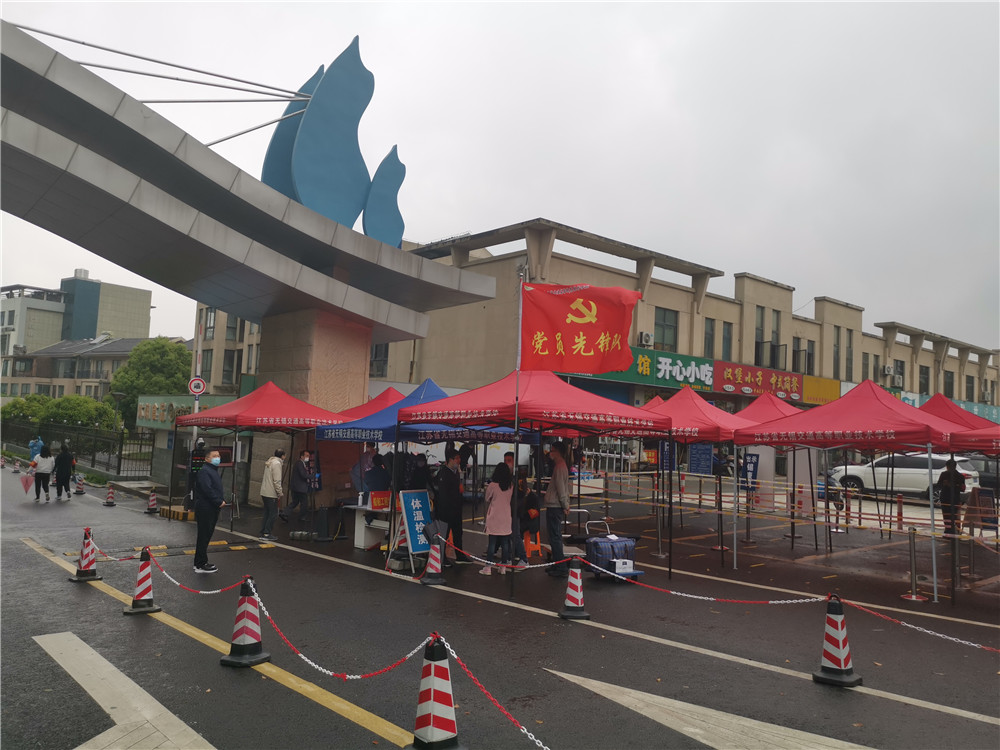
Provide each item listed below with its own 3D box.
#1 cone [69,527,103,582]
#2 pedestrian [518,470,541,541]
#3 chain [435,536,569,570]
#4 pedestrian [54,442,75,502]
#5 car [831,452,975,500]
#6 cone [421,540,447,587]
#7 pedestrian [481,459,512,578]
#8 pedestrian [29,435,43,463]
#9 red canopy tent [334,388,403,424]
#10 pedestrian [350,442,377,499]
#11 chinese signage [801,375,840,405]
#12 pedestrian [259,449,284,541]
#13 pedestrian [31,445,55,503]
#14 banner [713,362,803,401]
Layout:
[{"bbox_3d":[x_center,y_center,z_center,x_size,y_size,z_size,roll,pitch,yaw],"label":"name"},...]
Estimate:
[{"bbox_3d":[-5.404,2.341,10.216,0.380,0.650,0.380,6,-7,-43],"label":"cone"},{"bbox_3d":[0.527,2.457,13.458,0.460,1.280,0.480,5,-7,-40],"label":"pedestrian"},{"bbox_3d":[-0.031,2.239,9.807,0.050,0.280,2.661,5,-7,-40],"label":"chain"},{"bbox_3d":[-12.842,2.860,23.000,0.500,1.660,0.380,6,-7,-33],"label":"pedestrian"},{"bbox_3d":[14.263,3.645,27.614,4.563,1.683,1.859,-4,-7,44],"label":"car"},{"bbox_3d":[-0.908,2.496,10.831,0.370,0.680,0.370,2,-5,-15],"label":"cone"},{"bbox_3d":[-0.035,2.013,11.000,0.450,1.570,0.350,4,-6,-17],"label":"pedestrian"},{"bbox_3d":[-18.718,3.190,31.500,0.600,1.700,0.450,5,-6,-30],"label":"pedestrian"},{"bbox_3d":[-2.713,1.923,19.154,3.000,3.255,3.000,6,-7,-42],"label":"red canopy tent"},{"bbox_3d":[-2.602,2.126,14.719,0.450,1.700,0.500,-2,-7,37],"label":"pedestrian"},{"bbox_3d":[15.786,0.810,38.300,3.700,1.300,0.200,7,-7,-40],"label":"chinese signage"},{"bbox_3d":[-4.388,2.293,14.977,0.400,1.710,0.500,2,-5,-15],"label":"pedestrian"},{"bbox_3d":[-13.461,2.905,23.073,0.520,1.630,0.350,5,-6,-35],"label":"pedestrian"},{"bbox_3d":[12.566,0.344,37.431,8.282,1.410,0.200,6,-7,-42],"label":"banner"}]

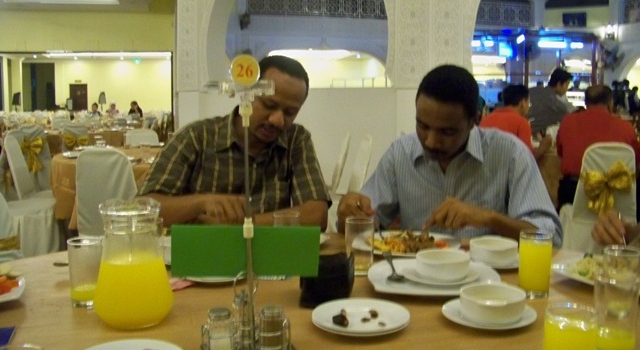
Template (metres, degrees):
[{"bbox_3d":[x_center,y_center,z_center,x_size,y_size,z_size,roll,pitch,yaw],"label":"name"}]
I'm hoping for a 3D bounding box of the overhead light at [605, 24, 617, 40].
[{"bbox_3d":[9.285,-4.587,19.500,0.380,0.500,0.360,0,7,0],"label":"overhead light"}]

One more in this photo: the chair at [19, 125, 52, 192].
[{"bbox_3d":[-3.315,-0.139,7.036,0.440,0.890,0.520,-1,7,-9],"label":"chair"}]

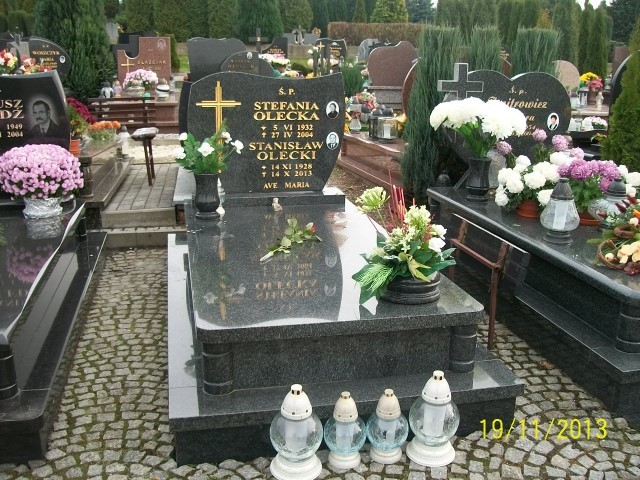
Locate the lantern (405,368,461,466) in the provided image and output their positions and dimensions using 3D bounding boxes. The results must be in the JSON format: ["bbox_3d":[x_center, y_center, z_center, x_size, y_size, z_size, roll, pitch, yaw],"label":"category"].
[{"bbox_3d":[0.394,0.600,2.290,0.174,0.312,0.174,-2,15,-12],"label":"lantern"}]

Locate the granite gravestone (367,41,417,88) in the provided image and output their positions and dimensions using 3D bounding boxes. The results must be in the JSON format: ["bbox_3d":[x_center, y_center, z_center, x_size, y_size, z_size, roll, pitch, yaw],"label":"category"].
[{"bbox_3d":[1.358,-3.262,12.300,0.920,0.850,0.110,-2,15,-10],"label":"granite gravestone"}]

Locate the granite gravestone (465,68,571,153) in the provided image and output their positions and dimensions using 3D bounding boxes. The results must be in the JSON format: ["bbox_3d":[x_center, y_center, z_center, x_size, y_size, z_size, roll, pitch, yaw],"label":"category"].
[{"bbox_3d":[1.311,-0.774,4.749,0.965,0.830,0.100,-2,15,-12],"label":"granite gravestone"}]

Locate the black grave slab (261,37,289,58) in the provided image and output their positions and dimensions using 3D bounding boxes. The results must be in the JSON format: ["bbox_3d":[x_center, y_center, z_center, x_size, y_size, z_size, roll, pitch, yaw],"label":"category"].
[{"bbox_3d":[-1.070,-4.495,16.000,0.630,0.760,0.120,-2,15,-12],"label":"black grave slab"}]

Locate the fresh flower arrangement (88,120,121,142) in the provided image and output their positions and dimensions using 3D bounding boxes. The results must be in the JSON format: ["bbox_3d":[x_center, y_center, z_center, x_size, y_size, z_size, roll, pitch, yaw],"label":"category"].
[{"bbox_3d":[-2.137,-1.076,6.600,0.300,0.190,0.260,-2,15,-12],"label":"fresh flower arrangement"}]

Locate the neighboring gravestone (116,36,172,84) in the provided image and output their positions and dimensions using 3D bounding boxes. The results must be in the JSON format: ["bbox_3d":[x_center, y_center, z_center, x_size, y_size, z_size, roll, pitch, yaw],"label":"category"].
[{"bbox_3d":[-2.769,-2.784,10.500,0.850,0.830,0.120,-2,15,-12],"label":"neighboring gravestone"}]

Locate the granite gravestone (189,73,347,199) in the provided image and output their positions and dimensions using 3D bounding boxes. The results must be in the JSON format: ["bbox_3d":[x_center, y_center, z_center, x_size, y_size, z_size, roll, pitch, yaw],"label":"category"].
[{"bbox_3d":[-0.327,-0.669,4.175,0.961,0.733,0.089,-2,15,-12],"label":"granite gravestone"}]

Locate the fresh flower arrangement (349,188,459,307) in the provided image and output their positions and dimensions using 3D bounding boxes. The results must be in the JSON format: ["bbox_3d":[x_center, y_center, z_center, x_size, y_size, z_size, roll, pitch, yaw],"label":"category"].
[{"bbox_3d":[0.326,0.010,2.570,0.380,0.420,0.340,-2,15,-12],"label":"fresh flower arrangement"}]

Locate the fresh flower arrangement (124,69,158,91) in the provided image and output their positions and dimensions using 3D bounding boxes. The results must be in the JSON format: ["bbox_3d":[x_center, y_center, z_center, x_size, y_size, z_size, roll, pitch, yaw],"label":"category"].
[{"bbox_3d":[-2.695,-2.393,10.050,0.500,0.380,0.460,-2,15,-12],"label":"fresh flower arrangement"}]

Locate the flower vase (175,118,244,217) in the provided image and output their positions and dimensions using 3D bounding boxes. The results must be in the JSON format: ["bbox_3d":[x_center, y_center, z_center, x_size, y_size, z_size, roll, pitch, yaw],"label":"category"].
[{"bbox_3d":[-0.636,-0.405,3.778,0.381,0.546,0.330,-2,15,-12],"label":"flower vase"}]

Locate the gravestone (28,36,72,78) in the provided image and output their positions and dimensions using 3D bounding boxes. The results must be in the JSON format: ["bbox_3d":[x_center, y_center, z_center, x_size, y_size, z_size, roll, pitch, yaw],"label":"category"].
[{"bbox_3d":[-4.178,-2.747,10.300,0.660,0.820,0.120,-2,15,-12],"label":"gravestone"}]

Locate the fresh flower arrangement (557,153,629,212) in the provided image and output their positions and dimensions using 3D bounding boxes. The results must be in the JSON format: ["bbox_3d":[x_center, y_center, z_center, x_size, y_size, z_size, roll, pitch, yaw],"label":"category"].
[{"bbox_3d":[1.597,-0.303,3.871,0.380,0.380,0.370,-2,15,-12],"label":"fresh flower arrangement"}]

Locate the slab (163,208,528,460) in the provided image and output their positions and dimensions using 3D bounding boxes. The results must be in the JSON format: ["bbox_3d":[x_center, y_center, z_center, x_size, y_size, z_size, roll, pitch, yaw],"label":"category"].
[{"bbox_3d":[-0.120,0.223,3.394,1.270,0.448,2.369,-2,15,-12],"label":"slab"}]

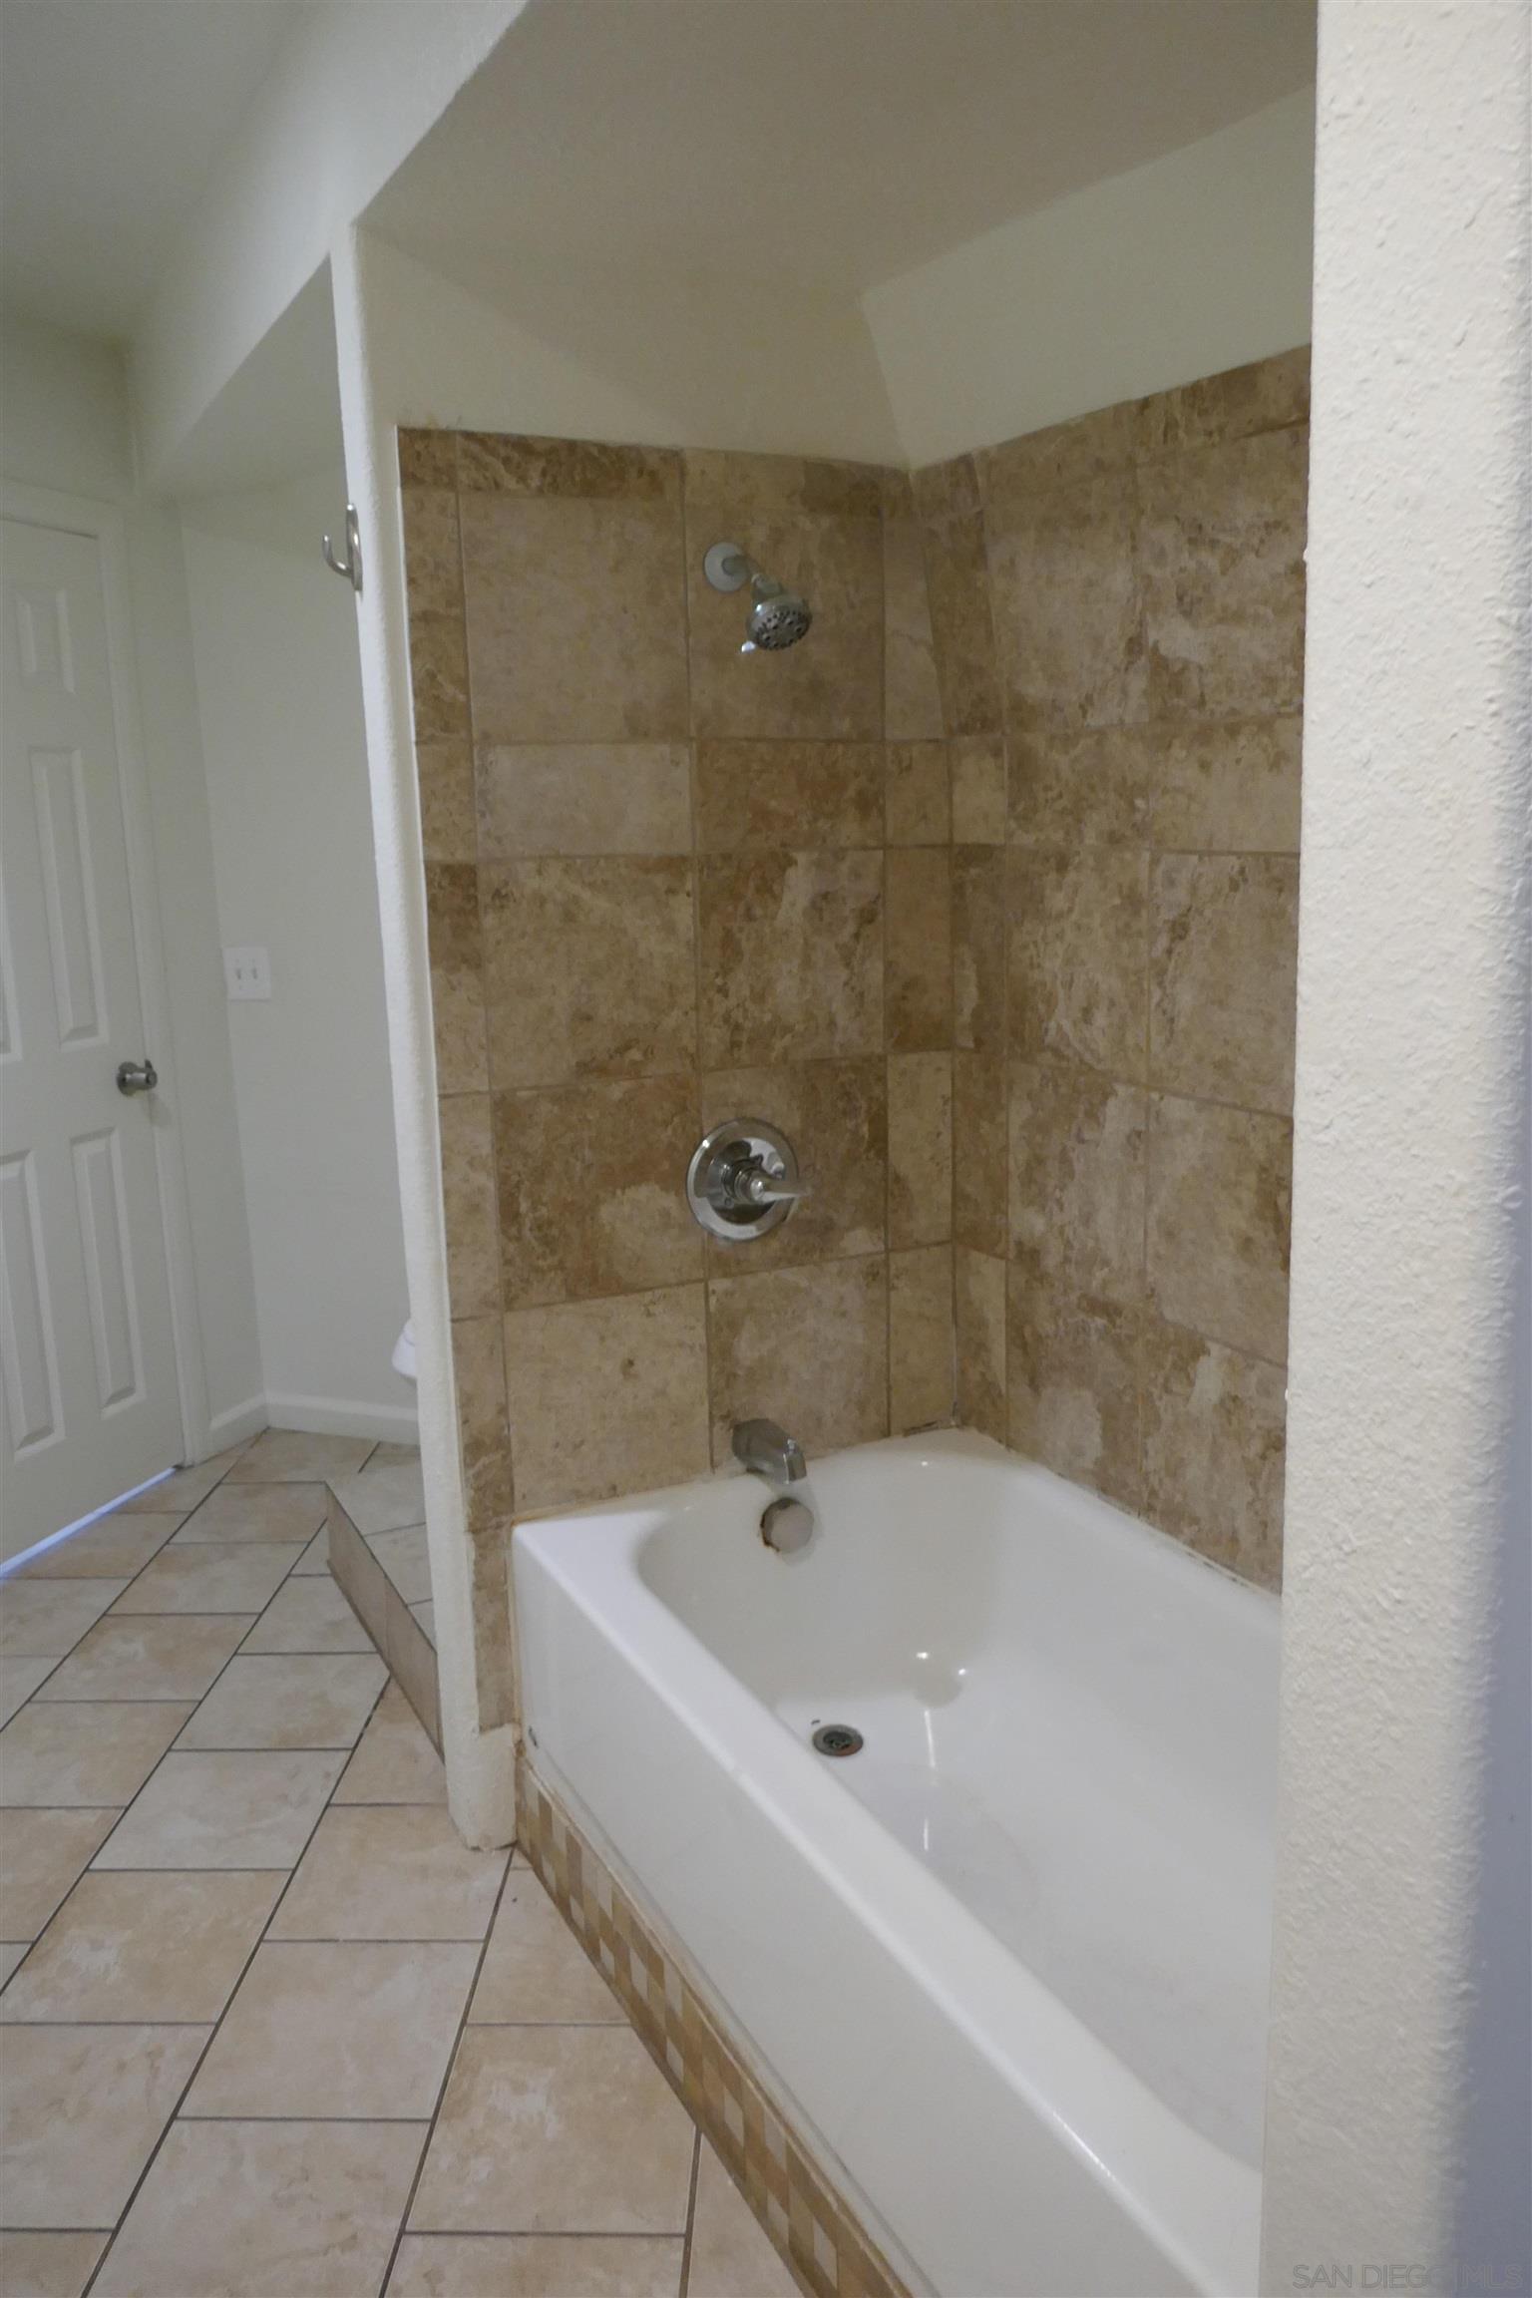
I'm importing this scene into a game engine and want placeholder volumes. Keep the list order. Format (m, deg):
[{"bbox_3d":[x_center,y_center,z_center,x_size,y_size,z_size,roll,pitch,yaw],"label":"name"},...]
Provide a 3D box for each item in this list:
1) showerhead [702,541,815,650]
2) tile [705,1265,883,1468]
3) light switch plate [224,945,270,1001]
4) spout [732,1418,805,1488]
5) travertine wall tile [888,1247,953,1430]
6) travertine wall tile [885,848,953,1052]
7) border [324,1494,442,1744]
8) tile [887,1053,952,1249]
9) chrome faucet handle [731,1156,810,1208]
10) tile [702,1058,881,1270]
[{"bbox_3d":[-0.015,-0.724,2.071,0.088,0.150,0.192,-7,13,-25],"label":"showerhead"},{"bbox_3d":[0.057,0.323,2.416,0.301,0.297,0.012,-7,13,-25],"label":"tile"},{"bbox_3d":[-1.221,-0.411,3.753,0.118,0.120,0.008,3,12,18],"label":"light switch plate"},{"bbox_3d":[0.007,0.439,2.335,0.053,0.062,0.148,-7,13,-25],"label":"spout"},{"bbox_3d":[0.246,0.300,2.504,0.114,0.297,0.012,-7,13,-25],"label":"travertine wall tile"},{"bbox_3d":[0.232,-0.294,2.381,0.114,0.301,0.012,-7,13,-25],"label":"travertine wall tile"},{"bbox_3d":[-0.686,0.827,2.862,0.014,0.188,0.870,-7,13,-27],"label":"border"},{"bbox_3d":[0.239,0.004,2.443,0.114,0.301,0.012,-7,13,-25],"label":"tile"},{"bbox_3d":[0.004,0.051,2.276,0.085,0.062,0.072,-7,13,-25],"label":"chrome faucet handle"},{"bbox_3d":[0.050,0.027,2.355,0.301,0.301,0.012,-7,13,-25],"label":"tile"}]

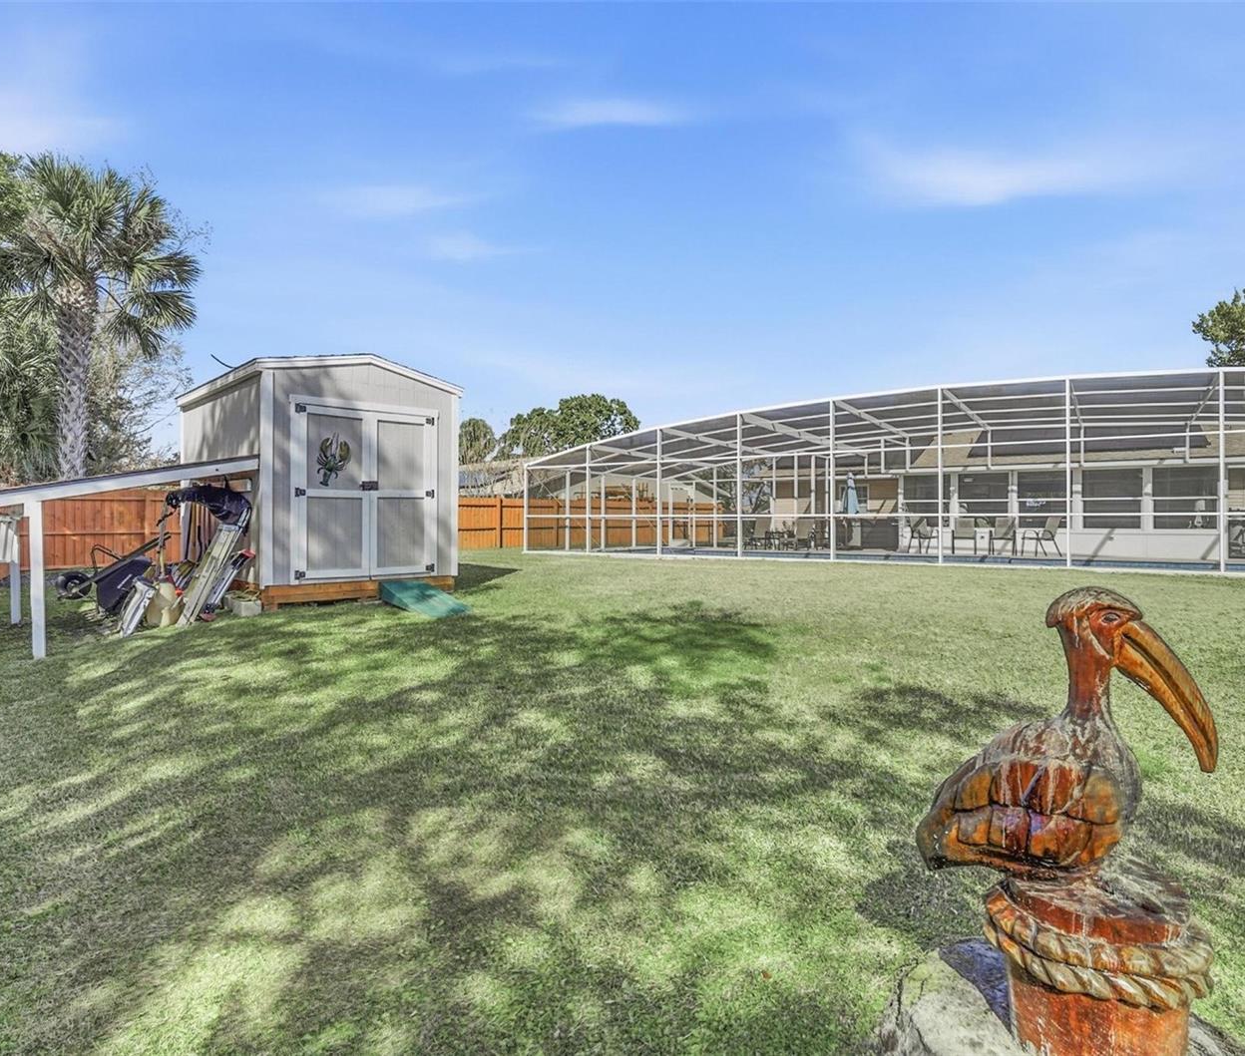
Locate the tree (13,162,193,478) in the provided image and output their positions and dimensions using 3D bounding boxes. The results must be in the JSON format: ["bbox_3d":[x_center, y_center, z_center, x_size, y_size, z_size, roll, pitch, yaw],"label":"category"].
[{"bbox_3d":[-12.750,-4.100,17.600,3.800,10.100,3.800,-1,1,-36],"label":"tree"}]

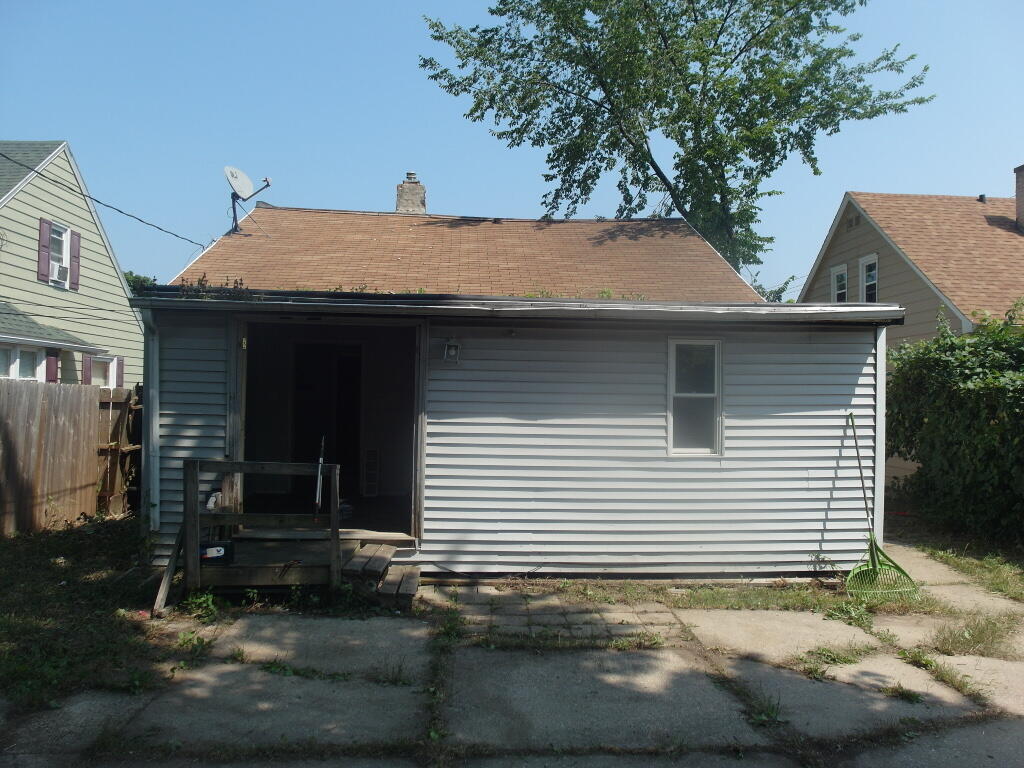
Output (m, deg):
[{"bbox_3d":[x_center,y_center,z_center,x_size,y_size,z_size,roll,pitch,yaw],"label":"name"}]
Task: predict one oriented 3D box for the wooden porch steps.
[{"bbox_3d":[-1.090,1.690,6.180,0.570,0.400,0.930,1,-1,-3],"label":"wooden porch steps"}]

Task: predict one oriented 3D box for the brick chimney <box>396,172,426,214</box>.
[{"bbox_3d":[-2.000,-3.790,14.150,0.540,0.860,0.540,1,-1,-3],"label":"brick chimney"}]

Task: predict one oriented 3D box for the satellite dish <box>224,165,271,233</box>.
[{"bbox_3d":[-4.560,-3.200,12.300,0.770,1.100,0.680,1,-1,14],"label":"satellite dish"}]

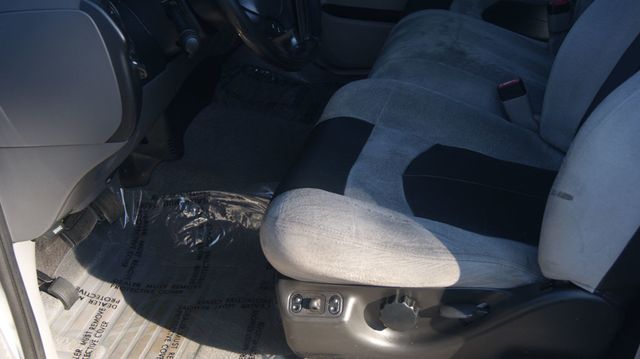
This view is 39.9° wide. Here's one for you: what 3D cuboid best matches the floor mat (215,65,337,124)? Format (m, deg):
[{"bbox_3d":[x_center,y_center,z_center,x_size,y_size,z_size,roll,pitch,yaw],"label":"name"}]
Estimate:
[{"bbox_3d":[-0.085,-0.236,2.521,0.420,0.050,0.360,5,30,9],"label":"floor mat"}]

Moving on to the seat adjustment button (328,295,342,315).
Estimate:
[{"bbox_3d":[0.024,0.191,1.347,0.020,0.030,0.010,5,30,9],"label":"seat adjustment button"}]

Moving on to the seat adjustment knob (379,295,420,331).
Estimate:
[{"bbox_3d":[0.122,0.203,1.339,0.056,0.056,0.026,5,30,9],"label":"seat adjustment knob"}]

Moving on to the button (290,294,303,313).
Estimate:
[{"bbox_3d":[-0.036,0.192,1.365,0.019,0.029,0.010,5,30,9],"label":"button"}]

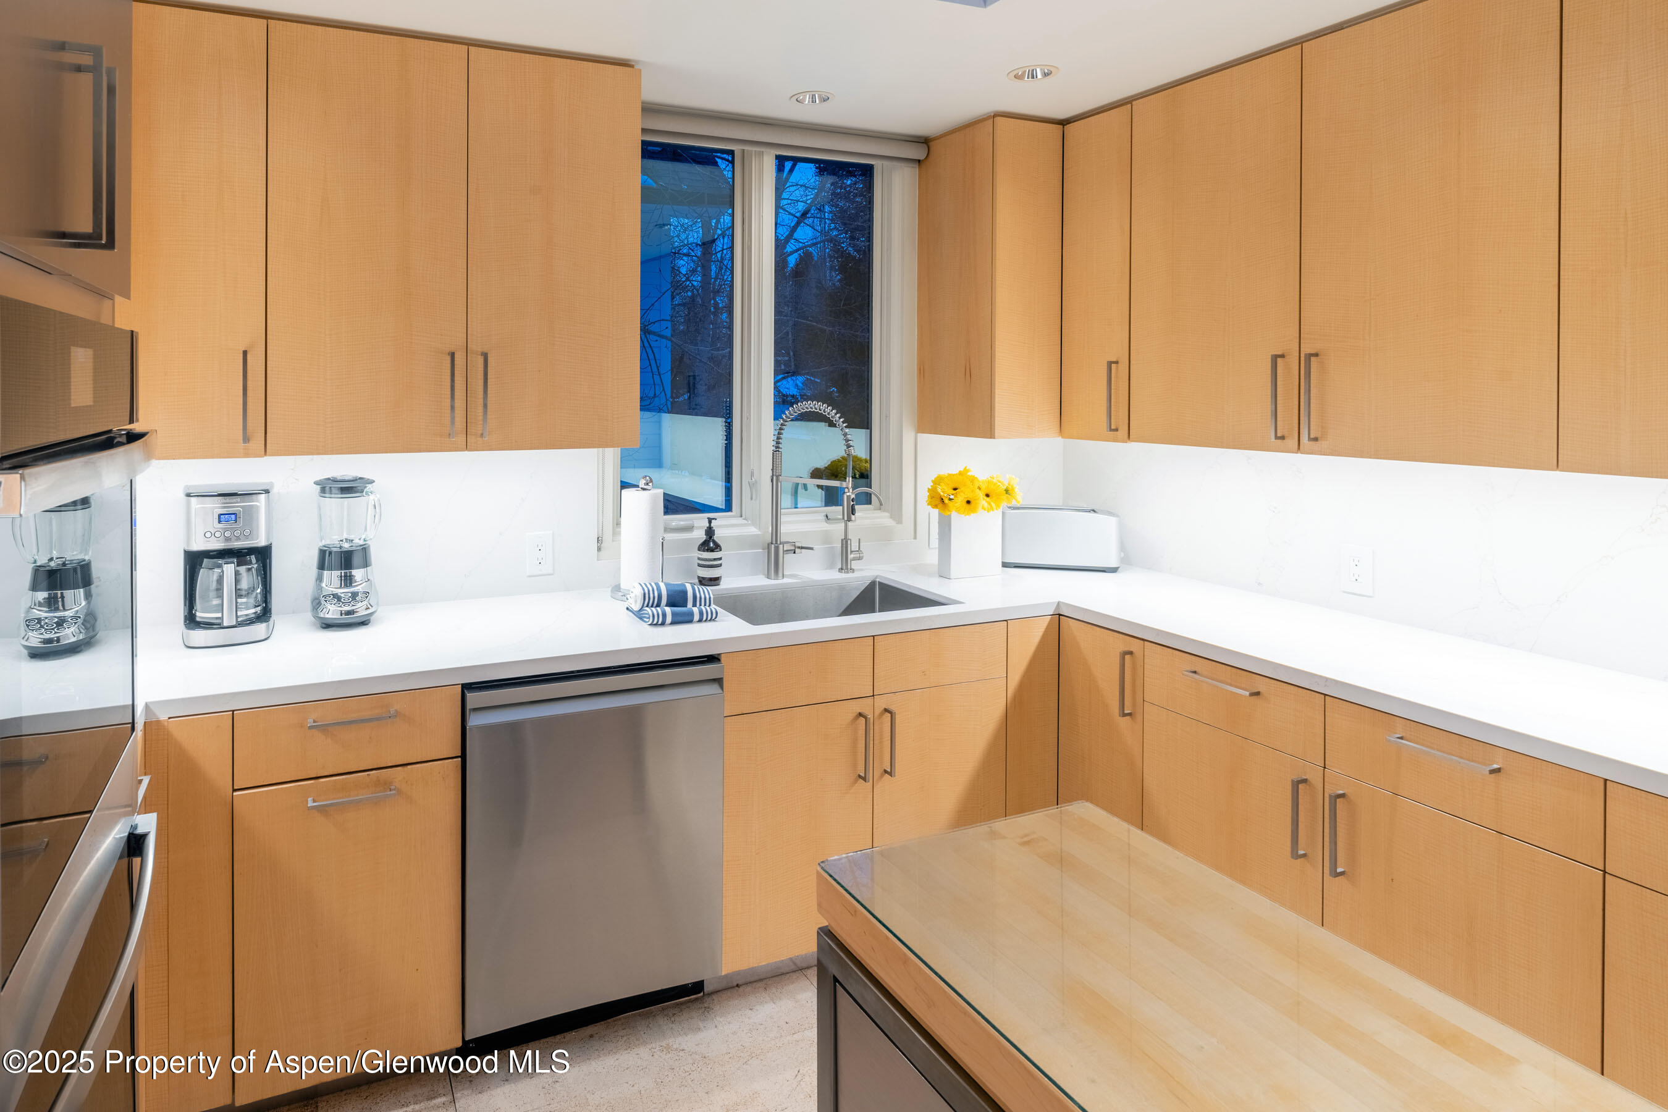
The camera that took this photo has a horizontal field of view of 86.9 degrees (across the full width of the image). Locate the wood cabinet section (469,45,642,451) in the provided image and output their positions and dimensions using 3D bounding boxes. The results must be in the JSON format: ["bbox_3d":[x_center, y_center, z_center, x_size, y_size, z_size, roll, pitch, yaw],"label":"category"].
[{"bbox_3d":[-0.809,-0.784,2.487,0.444,1.009,0.370,-2,6,-26],"label":"wood cabinet section"}]

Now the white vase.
[{"bbox_3d":[0.456,-0.044,2.935,0.187,0.218,0.075,-3,6,-26],"label":"white vase"}]

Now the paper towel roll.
[{"bbox_3d":[-0.577,-0.045,2.654,0.120,0.283,0.120,0,6,0],"label":"paper towel roll"}]

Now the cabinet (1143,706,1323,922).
[{"bbox_3d":[1.167,0.724,2.209,0.500,0.630,0.480,-3,6,-26],"label":"cabinet"}]

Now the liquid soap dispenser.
[{"bbox_3d":[-0.388,-0.016,2.778,0.078,0.212,0.078,0,6,0],"label":"liquid soap dispenser"}]

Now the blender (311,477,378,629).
[{"bbox_3d":[-1.284,-0.024,2.323,0.168,0.392,0.168,-3,6,-26],"label":"blender"}]

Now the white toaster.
[{"bbox_3d":[0.798,-0.068,3.105,0.385,0.205,0.165,1,6,12],"label":"white toaster"}]

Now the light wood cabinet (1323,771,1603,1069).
[{"bbox_3d":[1.397,0.793,1.778,0.500,0.630,0.490,-3,6,-26],"label":"light wood cabinet"}]

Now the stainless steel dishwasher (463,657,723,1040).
[{"bbox_3d":[-0.677,0.632,2.276,0.600,0.810,0.580,-3,6,-26],"label":"stainless steel dishwasher"}]

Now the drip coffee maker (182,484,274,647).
[{"bbox_3d":[-1.499,0.016,2.189,0.188,0.362,0.220,-3,6,-26],"label":"drip coffee maker"}]

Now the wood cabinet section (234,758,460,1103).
[{"bbox_3d":[-1.128,0.741,2.104,0.432,0.632,0.560,-2,6,-26],"label":"wood cabinet section"}]

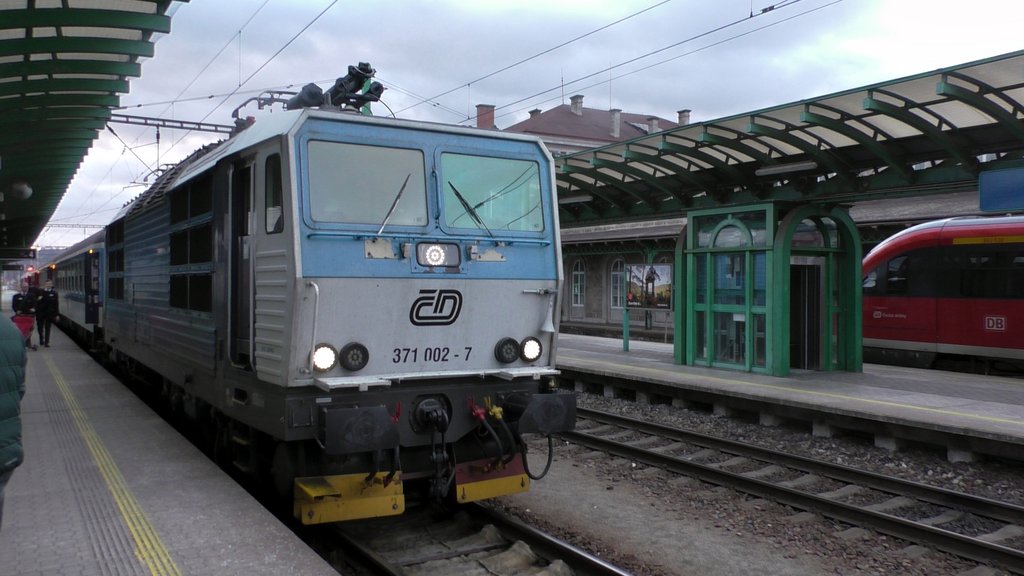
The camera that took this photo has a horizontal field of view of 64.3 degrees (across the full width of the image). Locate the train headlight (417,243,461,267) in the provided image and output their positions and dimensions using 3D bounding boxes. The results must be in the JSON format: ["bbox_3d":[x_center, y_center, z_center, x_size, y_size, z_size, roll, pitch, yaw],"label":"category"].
[{"bbox_3d":[-0.668,-0.297,7.350,0.445,0.225,0.100,0,0,-32],"label":"train headlight"}]

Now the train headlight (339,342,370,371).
[{"bbox_3d":[-1.362,0.590,6.996,0.250,0.250,0.100,0,0,-32],"label":"train headlight"}]

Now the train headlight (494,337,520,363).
[{"bbox_3d":[-0.053,0.597,7.816,0.250,0.250,0.100,0,0,-32],"label":"train headlight"}]

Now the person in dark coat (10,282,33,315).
[{"bbox_3d":[-11.981,0.688,20.000,0.550,1.650,0.380,0,0,-32],"label":"person in dark coat"}]

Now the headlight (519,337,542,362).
[{"bbox_3d":[0.172,0.594,7.955,0.245,0.245,0.100,0,0,-32],"label":"headlight"}]

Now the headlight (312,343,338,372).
[{"bbox_3d":[-1.585,0.586,6.854,0.245,0.245,0.100,0,0,-32],"label":"headlight"}]

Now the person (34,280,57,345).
[{"bbox_3d":[-11.645,0.639,20.400,0.550,1.650,0.380,0,0,-32],"label":"person"}]

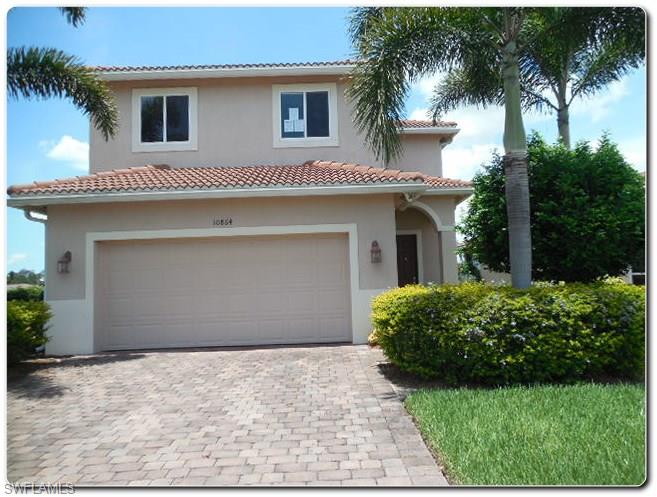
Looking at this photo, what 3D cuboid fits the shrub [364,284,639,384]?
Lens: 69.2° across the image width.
[{"bbox_3d":[2.506,1.100,6.660,3.700,1.190,1.600,-2,-4,-1],"label":"shrub"}]

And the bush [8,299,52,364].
[{"bbox_3d":[-5.784,1.472,8.509,1.450,1.100,1.400,-2,-4,-1],"label":"bush"}]

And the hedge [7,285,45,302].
[{"bbox_3d":[-8.364,1.838,13.973,2.100,1.450,1.700,-2,-4,-1],"label":"hedge"}]

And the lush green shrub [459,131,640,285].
[{"bbox_3d":[4.165,-0.177,9.029,3.650,3.850,3.300,-2,-4,-1],"label":"lush green shrub"}]

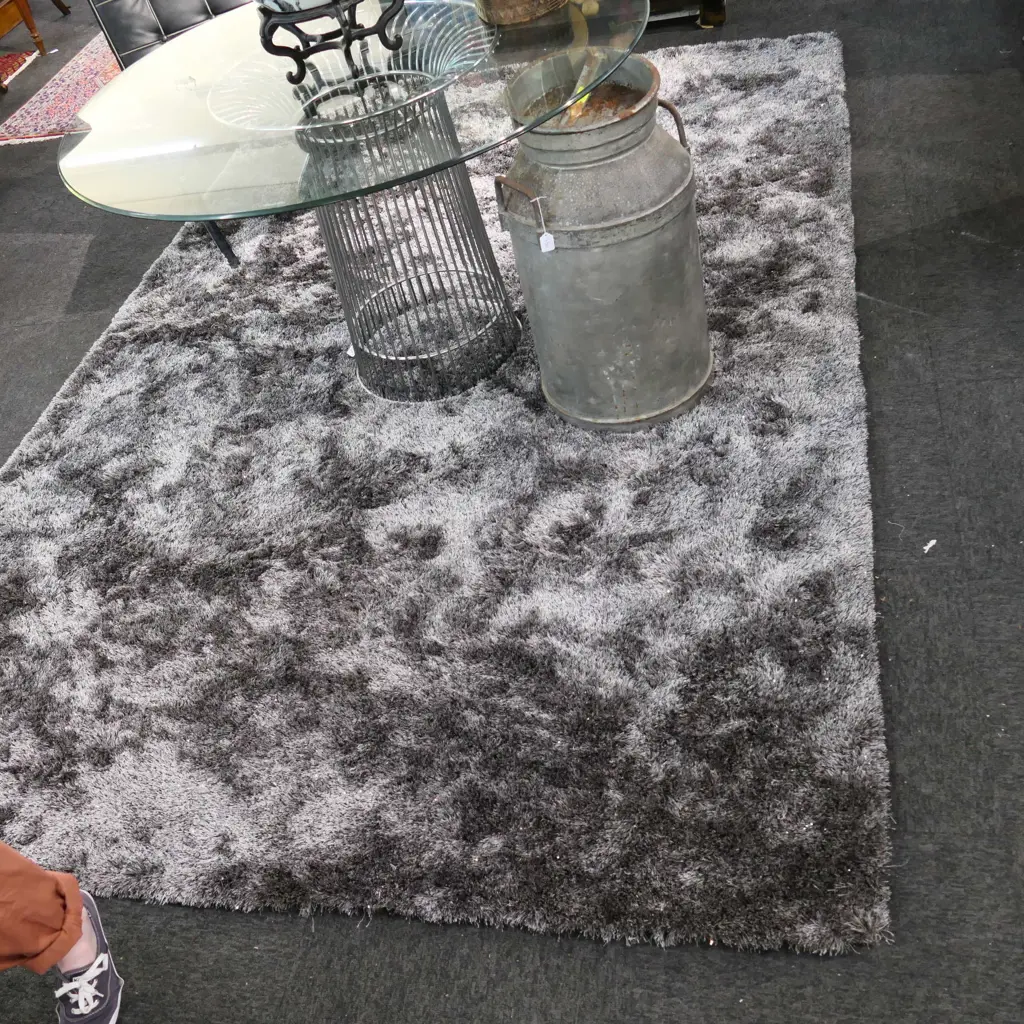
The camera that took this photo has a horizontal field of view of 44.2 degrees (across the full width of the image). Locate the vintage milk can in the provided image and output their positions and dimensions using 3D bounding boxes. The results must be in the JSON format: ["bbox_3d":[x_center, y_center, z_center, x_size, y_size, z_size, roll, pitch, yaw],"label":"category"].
[{"bbox_3d":[0.188,-0.522,2.498,0.407,0.667,0.385,-8,44,8],"label":"vintage milk can"}]

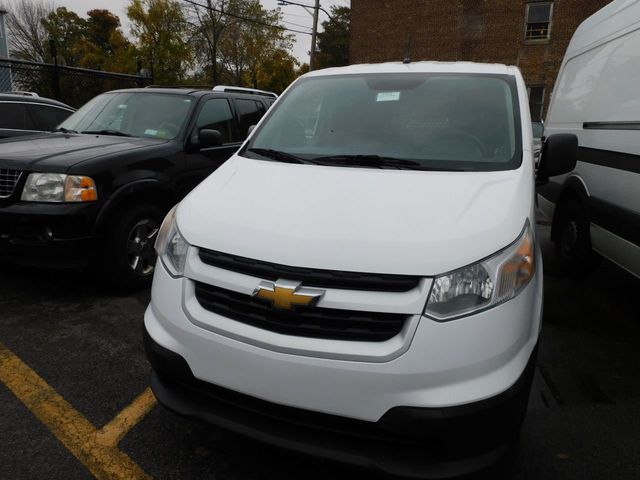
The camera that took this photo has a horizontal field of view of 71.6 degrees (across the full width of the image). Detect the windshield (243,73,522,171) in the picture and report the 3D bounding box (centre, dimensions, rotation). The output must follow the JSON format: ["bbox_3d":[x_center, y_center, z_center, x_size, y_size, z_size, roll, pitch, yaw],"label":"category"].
[{"bbox_3d":[0.329,-0.695,2.475,1.470,0.130,1.048,7,49,20],"label":"windshield"}]

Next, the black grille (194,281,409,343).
[{"bbox_3d":[-0.109,0.253,1.601,0.860,0.155,0.130,7,15,20],"label":"black grille"}]

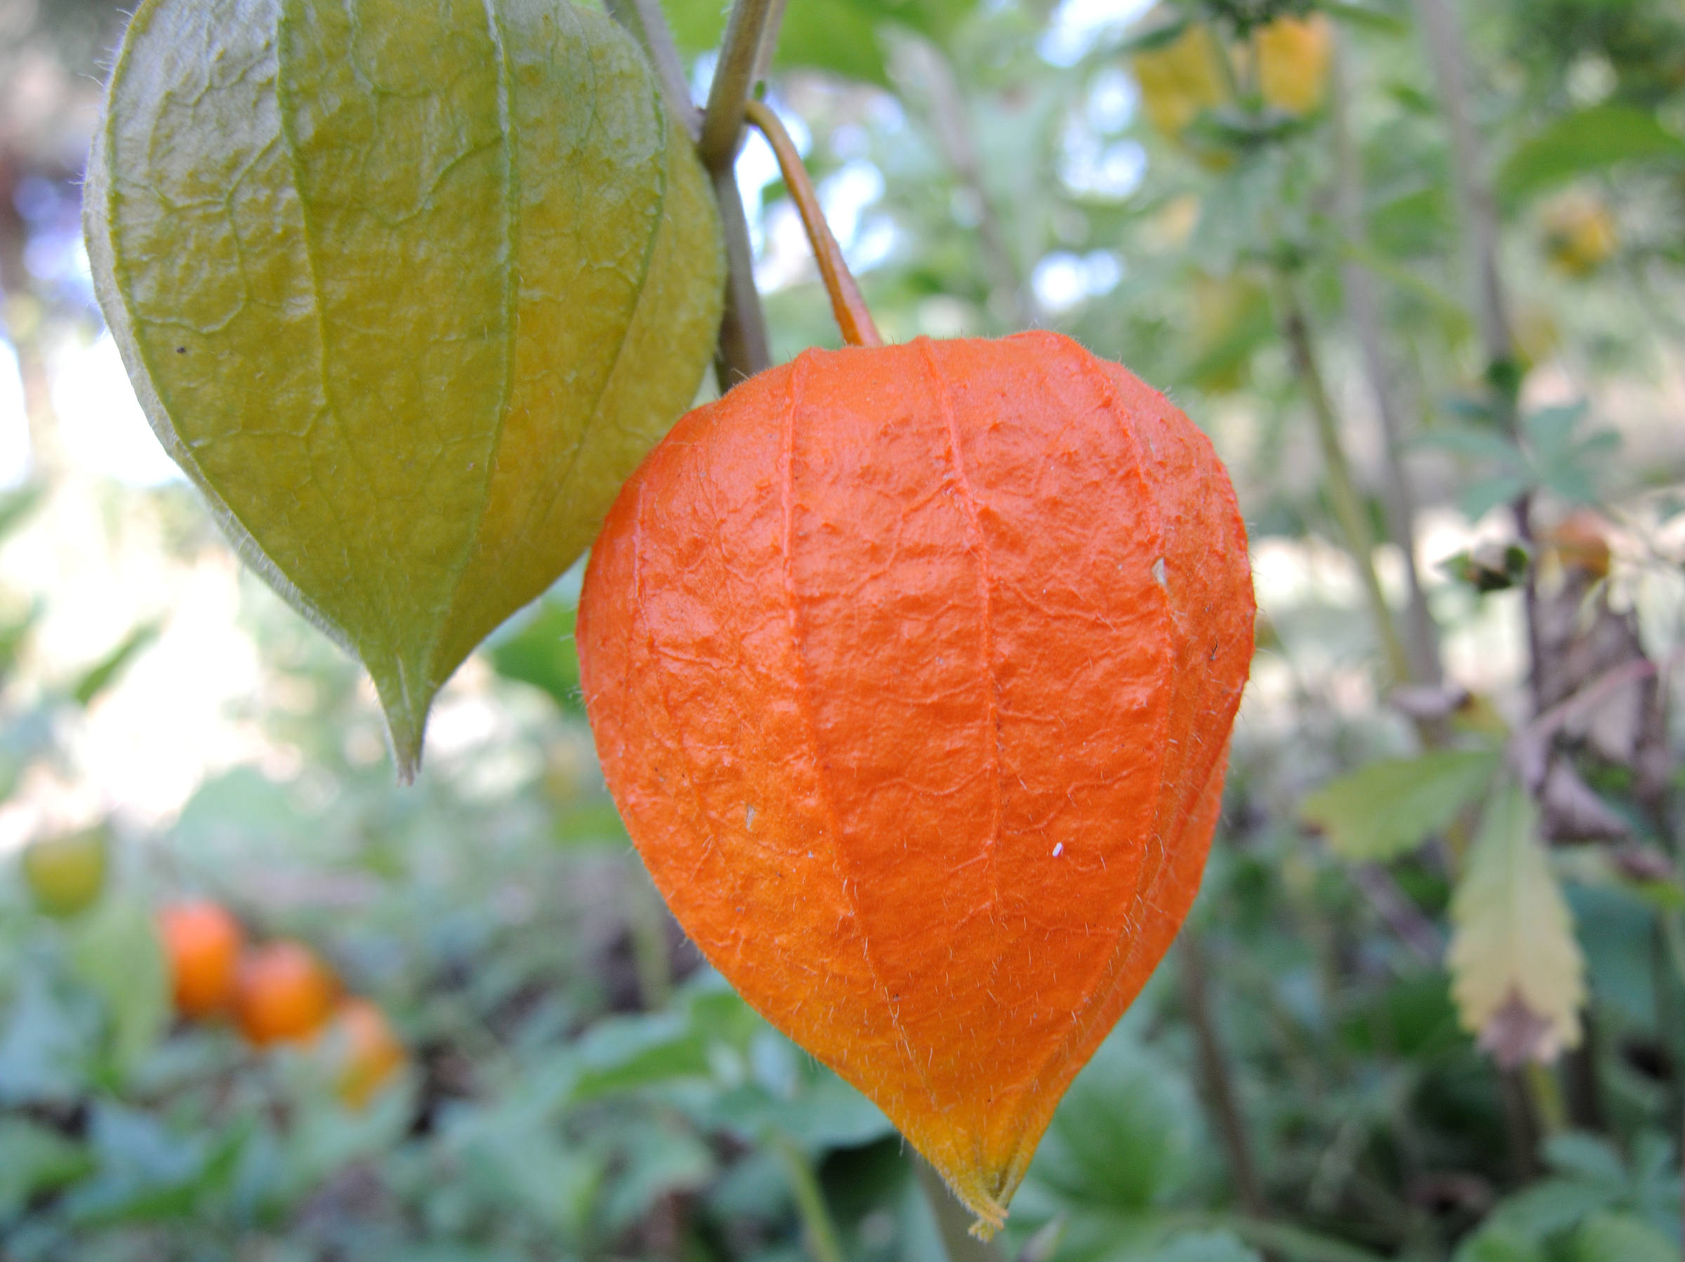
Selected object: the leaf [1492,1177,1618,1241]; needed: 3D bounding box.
[{"bbox_3d":[0.312,0.255,0.600,0.055,0.018,0.045,0,24,0],"label":"leaf"}]

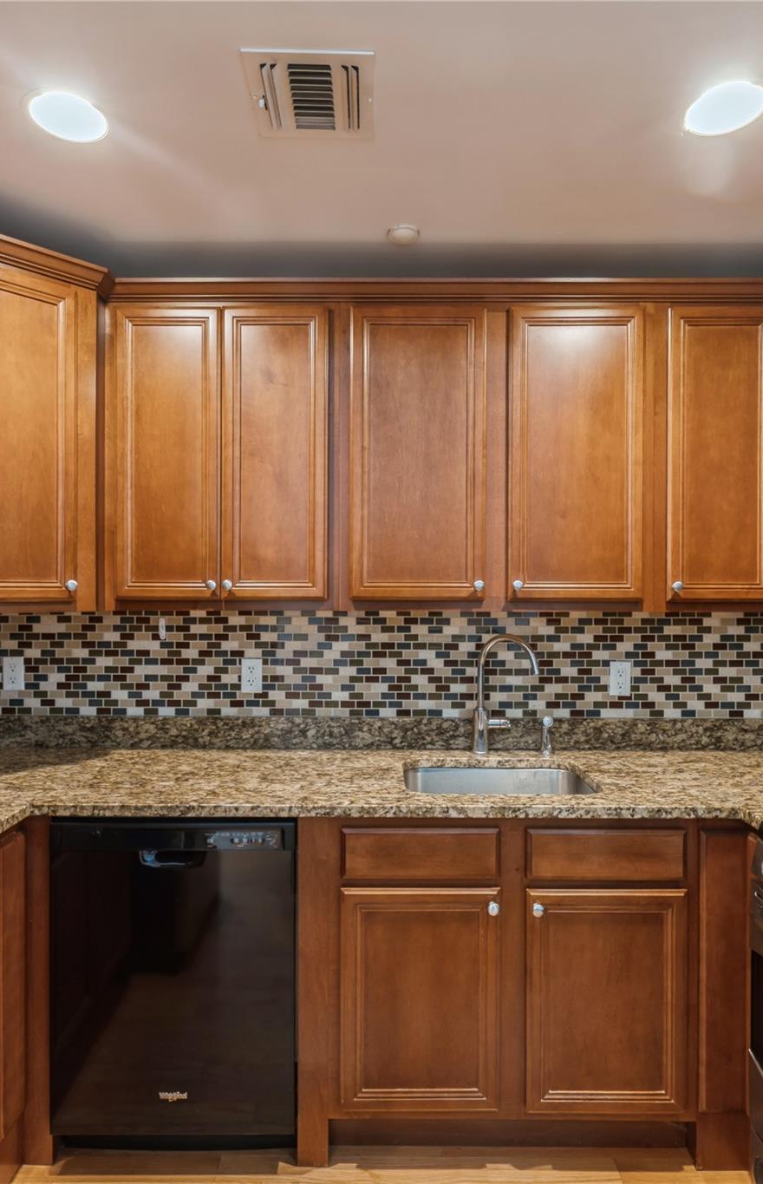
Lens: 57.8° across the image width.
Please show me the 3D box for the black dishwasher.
[{"bbox_3d":[-0.514,0.987,2.005,0.607,0.855,0.605,0,0,0],"label":"black dishwasher"}]

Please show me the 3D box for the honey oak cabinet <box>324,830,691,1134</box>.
[{"bbox_3d":[0.329,0.966,2.003,0.914,0.824,0.615,0,0,0],"label":"honey oak cabinet"}]

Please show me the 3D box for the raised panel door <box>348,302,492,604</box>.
[{"bbox_3d":[0.107,-0.400,2.006,0.399,0.847,0.028,0,0,0],"label":"raised panel door"}]

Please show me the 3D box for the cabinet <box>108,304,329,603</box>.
[{"bbox_3d":[-0.463,-0.401,2.166,0.665,0.878,0.326,0,0,0],"label":"cabinet"}]

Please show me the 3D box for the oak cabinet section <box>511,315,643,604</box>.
[{"bbox_3d":[0.561,-0.399,2.002,0.391,0.847,0.028,0,0,0],"label":"oak cabinet section"}]

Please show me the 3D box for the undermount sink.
[{"bbox_3d":[0.339,0.643,1.966,0.550,0.210,0.400,0,0,0],"label":"undermount sink"}]

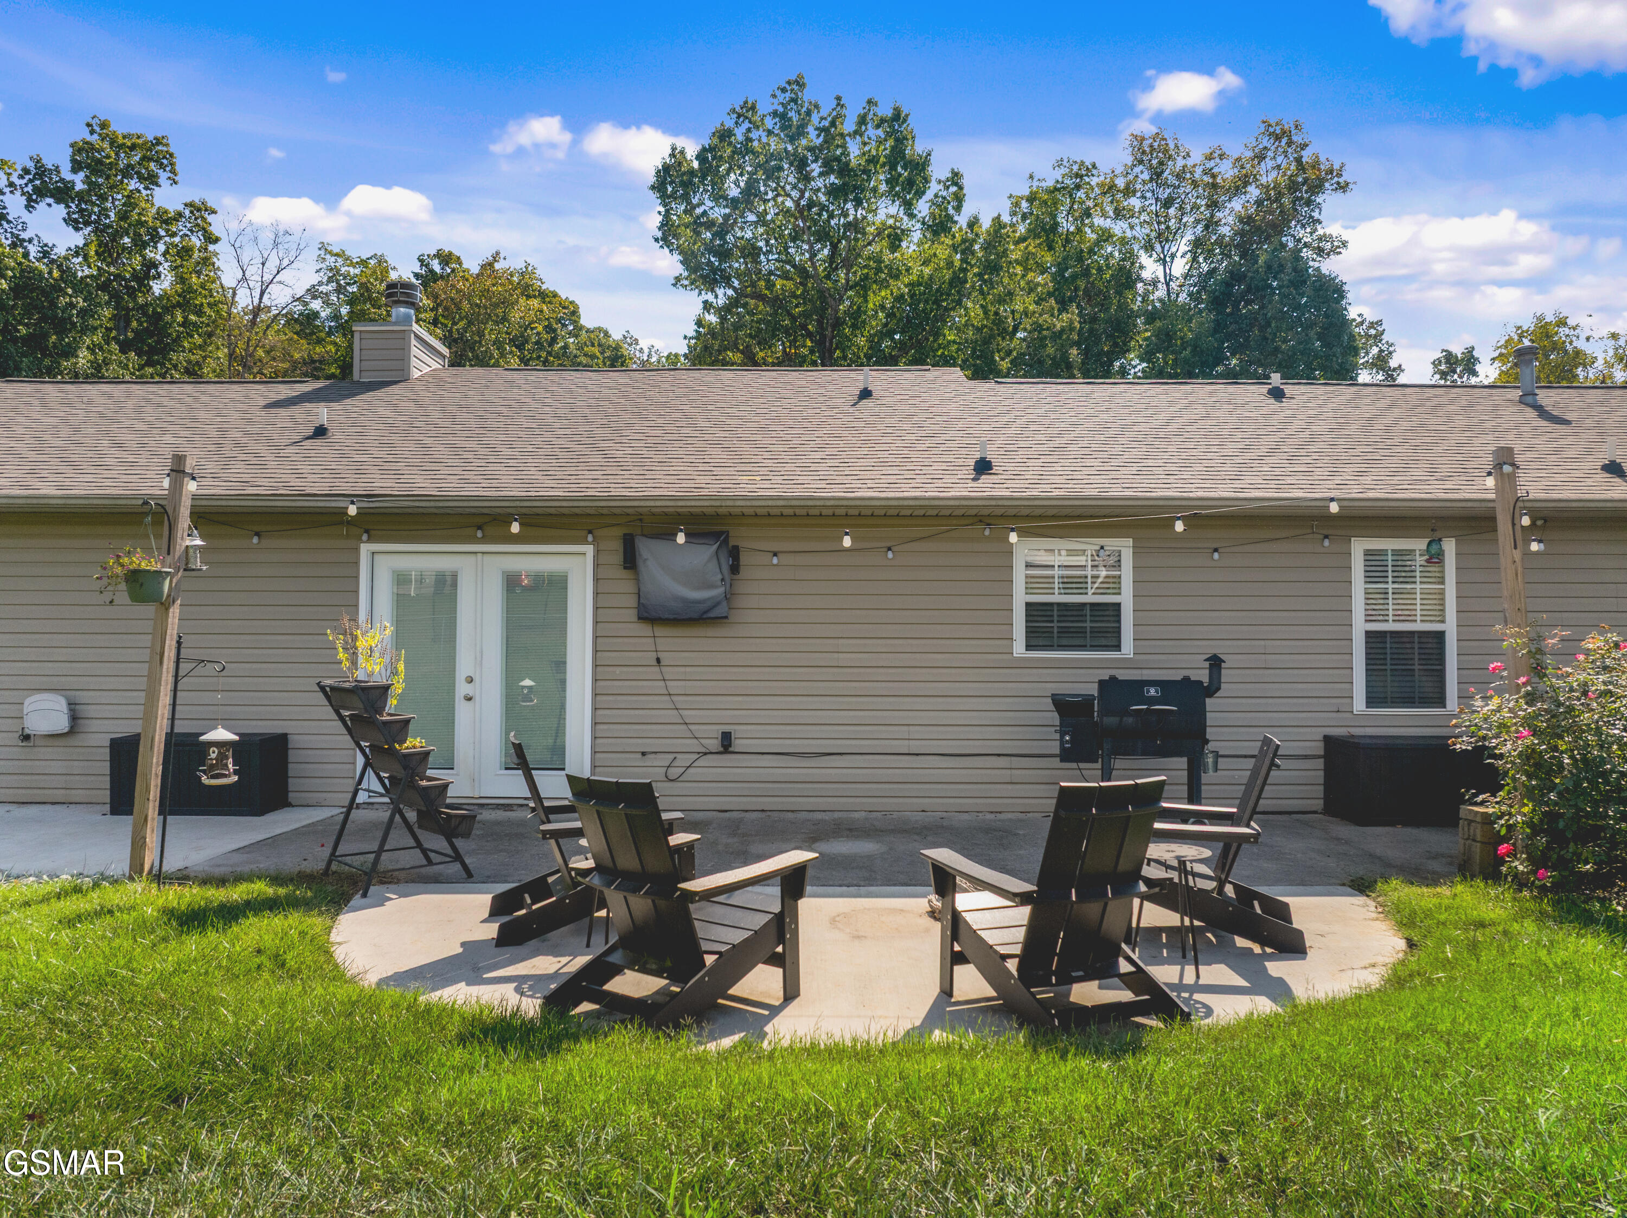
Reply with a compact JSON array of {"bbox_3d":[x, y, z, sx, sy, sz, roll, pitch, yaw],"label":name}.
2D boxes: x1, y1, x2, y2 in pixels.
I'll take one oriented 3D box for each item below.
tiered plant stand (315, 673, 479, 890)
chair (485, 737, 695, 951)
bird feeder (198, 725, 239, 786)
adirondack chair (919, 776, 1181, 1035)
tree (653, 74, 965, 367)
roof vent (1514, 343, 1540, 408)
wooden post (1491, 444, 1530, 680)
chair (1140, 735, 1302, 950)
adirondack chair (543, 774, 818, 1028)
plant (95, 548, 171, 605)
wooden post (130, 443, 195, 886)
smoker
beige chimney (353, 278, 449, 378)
[{"bbox_3d":[-2.459,1.004,6.667,0.690,1.163,0.660,2,-2,-41],"label":"tiered plant stand"},{"bbox_3d":[-1.178,1.127,5.774,0.893,0.965,0.789,1,-2,-19],"label":"chair"},{"bbox_3d":[-3.138,0.774,5.950,0.215,0.310,0.215,0,-2,1],"label":"bird feeder"},{"bbox_3d":[0.980,1.110,4.441,0.789,0.965,0.893,1,-2,-22],"label":"adirondack chair"},{"bbox_3d":[-0.156,-7.088,35.243,9.700,19.550,9.300,0,-2,1],"label":"tree"},{"bbox_3d":[7.139,-2.334,11.261,0.254,0.626,0.254,0,-2,1],"label":"roof vent"},{"bbox_3d":[4.027,0.325,6.478,0.090,2.527,0.090,-2,-2,17],"label":"wooden post"},{"bbox_3d":[1.943,1.124,5.636,0.893,0.965,0.789,0,-2,16],"label":"chair"},{"bbox_3d":[-0.564,1.111,4.523,0.789,0.965,0.893,-1,-2,38],"label":"adirondack chair"},{"bbox_3d":[-3.823,-0.188,6.350,0.420,0.320,0.310,0,-2,1],"label":"plant"},{"bbox_3d":[-3.949,0.338,6.843,0.090,2.562,0.090,4,-2,0],"label":"wooden post"},{"bbox_3d":[2.330,0.989,8.114,1.260,1.295,0.580,0,-2,0],"label":"smoker"},{"bbox_3d":[-4.750,-3.131,13.061,0.674,1.248,1.181,0,-2,1],"label":"beige chimney"}]

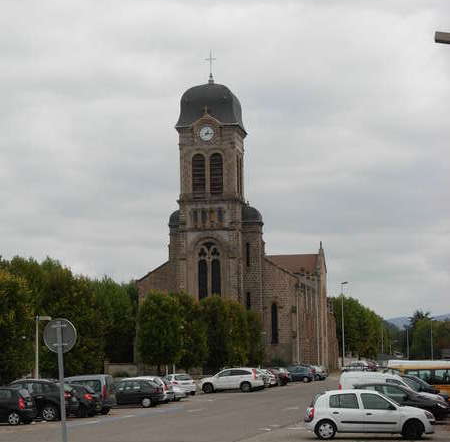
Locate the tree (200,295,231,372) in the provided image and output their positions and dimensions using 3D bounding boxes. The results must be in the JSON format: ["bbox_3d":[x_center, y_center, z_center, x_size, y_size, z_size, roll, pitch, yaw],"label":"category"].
[{"bbox_3d":[-0.799,9.529,112.348,2.600,7.300,2.600,-1,-5,0],"label":"tree"}]

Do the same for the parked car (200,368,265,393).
[{"bbox_3d":[0.553,11.031,98.300,4.550,1.680,1.820,-2,-6,9],"label":"parked car"}]

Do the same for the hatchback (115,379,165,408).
[{"bbox_3d":[-5.186,8.785,72.305,4.050,1.420,1.680,-2,-6,12],"label":"hatchback"}]

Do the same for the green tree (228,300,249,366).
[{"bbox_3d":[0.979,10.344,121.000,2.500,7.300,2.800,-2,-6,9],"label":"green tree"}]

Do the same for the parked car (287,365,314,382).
[{"bbox_3d":[6.530,14.460,134.500,4.200,1.560,1.780,-2,-6,9],"label":"parked car"}]

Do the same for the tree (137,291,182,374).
[{"bbox_3d":[-4.286,7.983,93.000,2.800,6.750,2.900,-2,-6,9],"label":"tree"}]

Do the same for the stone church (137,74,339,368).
[{"bbox_3d":[2.414,2.479,185.972,19.300,35.300,44.000,-2,-6,11],"label":"stone church"}]

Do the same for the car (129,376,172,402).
[{"bbox_3d":[-4.927,9.084,75.833,4.100,1.490,1.720,-2,-6,12],"label":"car"}]

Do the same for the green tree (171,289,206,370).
[{"bbox_3d":[-2.634,8.646,102.344,2.600,7.200,2.600,-1,-5,0],"label":"green tree"}]

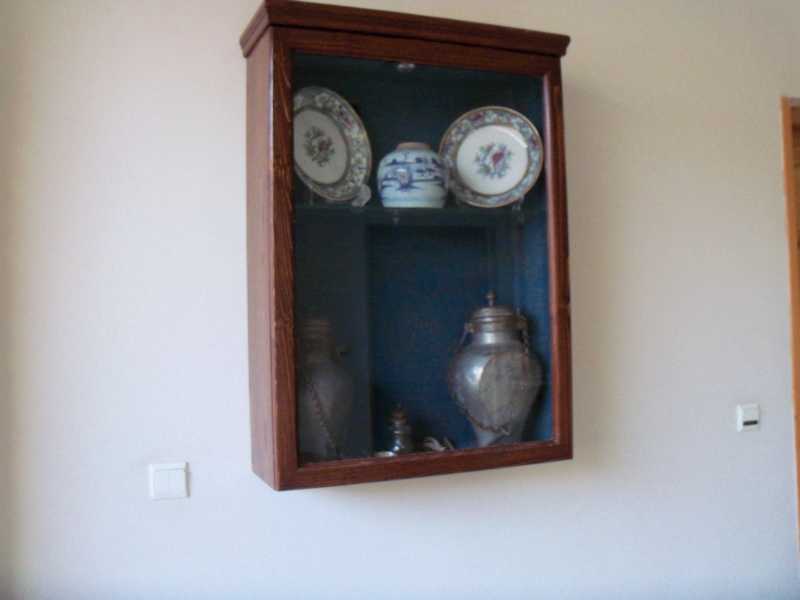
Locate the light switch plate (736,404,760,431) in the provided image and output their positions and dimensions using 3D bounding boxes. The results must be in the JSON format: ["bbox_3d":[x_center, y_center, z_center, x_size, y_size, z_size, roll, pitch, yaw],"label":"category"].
[{"bbox_3d":[1.075,0.365,2.487,0.081,0.082,0.013,-1,-1,-22],"label":"light switch plate"}]

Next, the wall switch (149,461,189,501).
[{"bbox_3d":[-0.527,0.415,1.848,0.081,0.081,0.012,-1,-1,-22],"label":"wall switch"}]

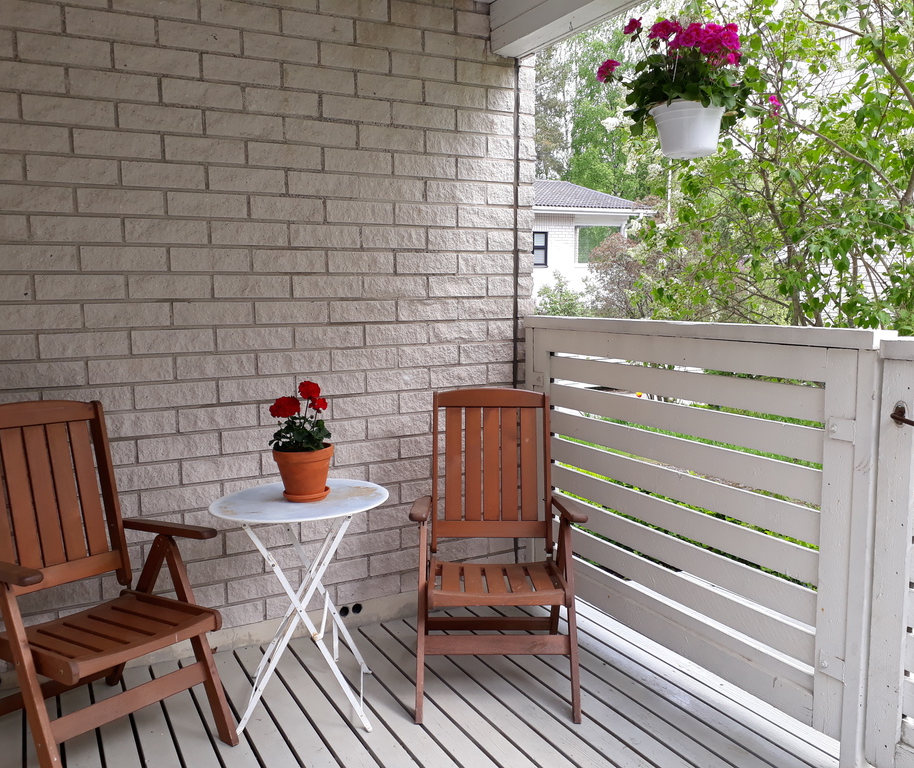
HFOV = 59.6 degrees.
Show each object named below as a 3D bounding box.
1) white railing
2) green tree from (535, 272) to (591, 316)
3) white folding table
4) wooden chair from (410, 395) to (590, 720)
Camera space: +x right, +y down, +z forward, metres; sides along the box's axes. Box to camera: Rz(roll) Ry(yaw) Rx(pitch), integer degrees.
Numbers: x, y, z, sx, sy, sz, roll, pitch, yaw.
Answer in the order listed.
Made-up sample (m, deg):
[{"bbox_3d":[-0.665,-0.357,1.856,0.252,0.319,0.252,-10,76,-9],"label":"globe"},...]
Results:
[{"bbox_3d":[0.761,0.415,2.981,0.100,1.290,1.760,-4,7,-26],"label":"white railing"},{"bbox_3d":[3.170,-2.239,24.000,1.750,2.300,1.750,-1,6,0],"label":"green tree"},{"bbox_3d":[-0.519,0.744,2.732,0.590,0.725,0.590,-1,6,-1],"label":"white folding table"},{"bbox_3d":[0.136,0.565,2.904,0.585,1.030,0.720,-1,6,1],"label":"wooden chair"}]

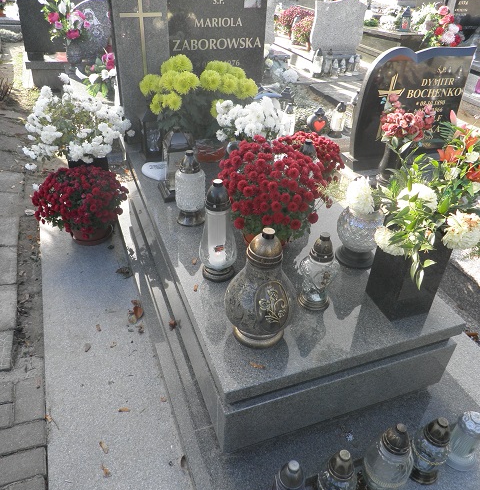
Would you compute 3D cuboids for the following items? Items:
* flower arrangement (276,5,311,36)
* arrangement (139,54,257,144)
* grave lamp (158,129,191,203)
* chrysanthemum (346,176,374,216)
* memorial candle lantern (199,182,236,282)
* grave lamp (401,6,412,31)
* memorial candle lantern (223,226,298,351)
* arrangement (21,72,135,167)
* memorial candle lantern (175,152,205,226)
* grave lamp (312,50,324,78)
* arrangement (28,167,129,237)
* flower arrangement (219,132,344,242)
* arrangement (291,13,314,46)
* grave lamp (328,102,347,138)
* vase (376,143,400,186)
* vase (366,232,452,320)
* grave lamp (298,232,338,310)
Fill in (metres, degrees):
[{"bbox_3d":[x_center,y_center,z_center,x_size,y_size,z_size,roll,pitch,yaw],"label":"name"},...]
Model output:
[{"bbox_3d":[0.625,-2.582,5.159,0.400,0.340,0.400,-10,37,-18],"label":"flower arrangement"},{"bbox_3d":[-0.191,-0.680,2.205,0.553,0.504,0.369,-10,37,-18],"label":"arrangement"},{"bbox_3d":[-0.273,-0.362,1.940,0.163,0.289,0.163,-10,37,-18],"label":"grave lamp"},{"bbox_3d":[0.423,-0.170,1.552,0.100,0.120,0.100,-10,37,-18],"label":"chrysanthemum"},{"bbox_3d":[-0.068,-0.050,1.454,0.133,0.351,0.133,2,35,-1],"label":"memorial candle lantern"},{"bbox_3d":[2.155,-2.905,5.692,0.102,0.276,0.102,-10,37,-18],"label":"grave lamp"},{"bbox_3d":[0.066,0.113,1.271,0.195,0.360,0.195,-7,36,-14],"label":"memorial candle lantern"},{"bbox_3d":[-0.870,-0.565,2.396,0.570,0.600,0.520,-10,37,-18],"label":"arrangement"},{"bbox_3d":[-0.197,-0.231,1.753,0.124,0.295,0.124,-10,37,-18],"label":"memorial candle lantern"},{"bbox_3d":[0.842,-1.918,4.678,0.100,0.260,0.100,-10,37,-18],"label":"grave lamp"},{"bbox_3d":[-0.791,-0.194,2.214,0.460,0.340,0.450,-10,37,-18],"label":"arrangement"},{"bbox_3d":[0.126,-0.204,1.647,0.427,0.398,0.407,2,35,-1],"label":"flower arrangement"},{"bbox_3d":[0.758,-2.454,5.117,0.301,0.369,0.301,-10,37,-18],"label":"arrangement"},{"bbox_3d":[0.718,-0.923,3.244,0.105,0.240,0.105,-10,37,-18],"label":"grave lamp"},{"bbox_3d":[0.873,-0.482,2.633,0.110,0.240,0.110,-10,37,-18],"label":"vase"},{"bbox_3d":[0.518,0.062,1.369,0.143,0.310,0.144,-10,37,-18],"label":"vase"},{"bbox_3d":[0.256,0.077,1.423,0.118,0.260,0.118,2,35,-1],"label":"grave lamp"}]

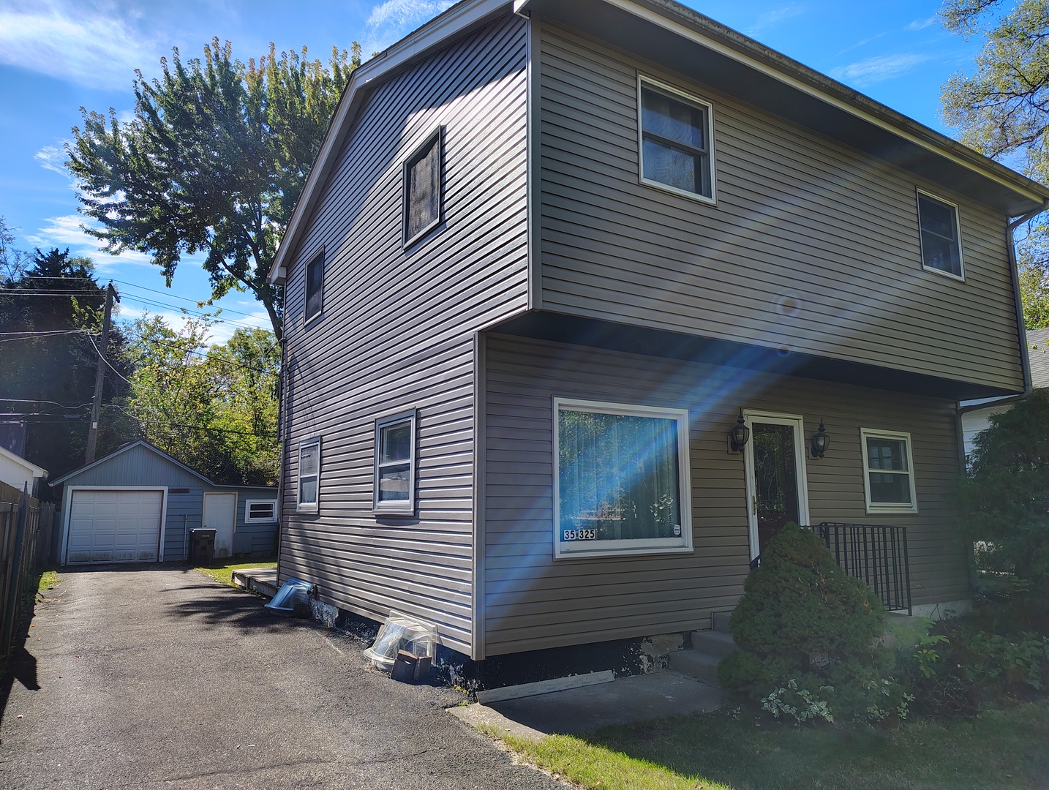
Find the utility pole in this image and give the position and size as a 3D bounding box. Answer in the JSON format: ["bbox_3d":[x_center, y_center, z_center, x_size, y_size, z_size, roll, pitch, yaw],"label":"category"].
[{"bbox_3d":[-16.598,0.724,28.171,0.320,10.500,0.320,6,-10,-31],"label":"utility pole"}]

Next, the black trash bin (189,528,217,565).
[{"bbox_3d":[-9.378,4.384,21.243,0.720,1.090,0.800,6,-10,-31],"label":"black trash bin"}]

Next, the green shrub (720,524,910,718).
[{"bbox_3d":[2.251,1.741,5.745,1.360,1.410,1.360,6,-10,-31],"label":"green shrub"}]

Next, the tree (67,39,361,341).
[{"bbox_3d":[-8.865,-3.404,25.334,12.400,17.700,12.000,6,-10,-31],"label":"tree"}]

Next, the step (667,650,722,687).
[{"bbox_3d":[1.889,2.534,6.633,0.320,0.165,1.260,6,-10,-31],"label":"step"}]

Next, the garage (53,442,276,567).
[{"bbox_3d":[-12.418,3.727,25.330,6.870,3.700,6.400,6,-10,-31],"label":"garage"}]

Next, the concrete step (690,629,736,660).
[{"bbox_3d":[2.146,2.389,6.817,0.295,0.178,1.260,6,-10,-31],"label":"concrete step"}]

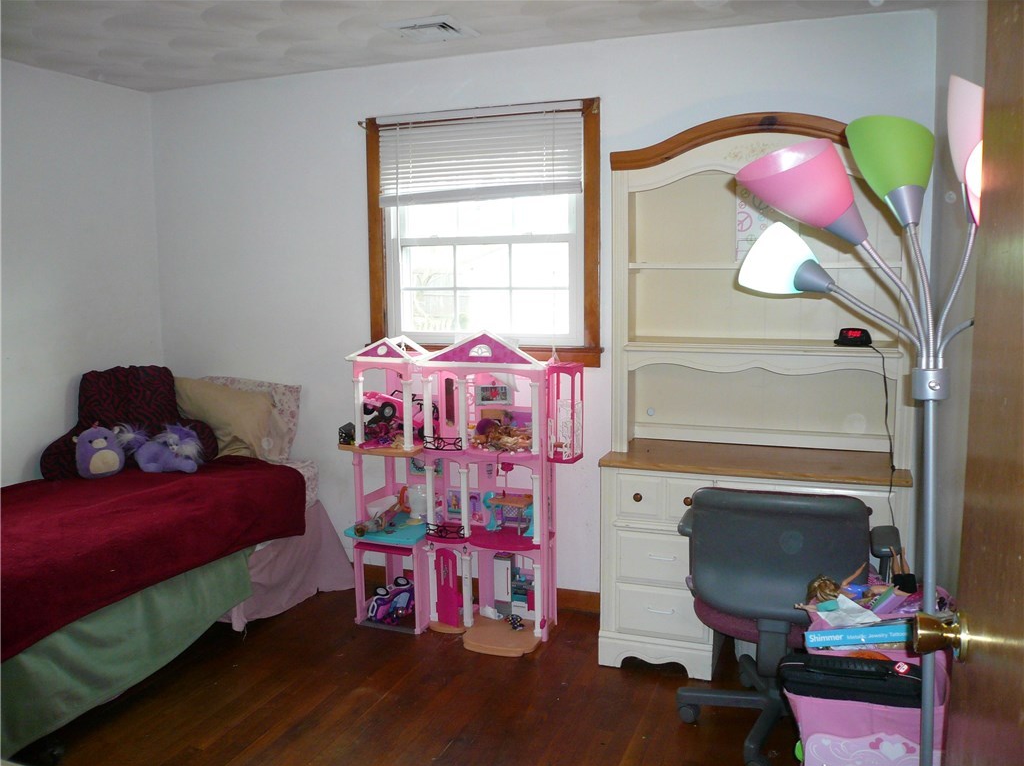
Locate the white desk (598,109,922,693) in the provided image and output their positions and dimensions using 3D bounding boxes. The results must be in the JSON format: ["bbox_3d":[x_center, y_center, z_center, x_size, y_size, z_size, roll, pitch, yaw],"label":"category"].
[{"bbox_3d":[0.856,0.062,2.906,1.008,1.931,0.450,2,8,20],"label":"white desk"}]

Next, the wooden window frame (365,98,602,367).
[{"bbox_3d":[-0.144,-0.598,3.391,1.046,1.055,0.085,2,8,20],"label":"wooden window frame"}]

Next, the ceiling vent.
[{"bbox_3d":[-0.293,-1.282,2.982,0.273,0.028,0.263,2,8,20],"label":"ceiling vent"}]

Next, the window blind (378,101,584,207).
[{"bbox_3d":[-0.144,-0.915,3.363,0.902,0.376,0.043,2,8,20],"label":"window blind"}]

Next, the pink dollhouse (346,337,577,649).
[{"bbox_3d":[-0.202,0.401,3.252,0.930,1.193,0.327,2,8,20],"label":"pink dollhouse"}]

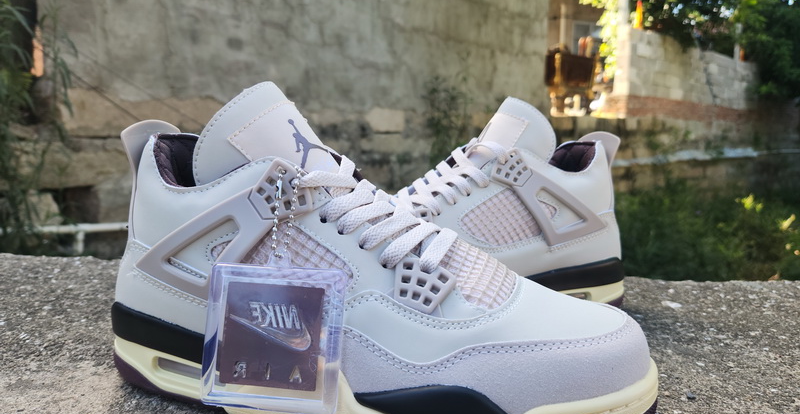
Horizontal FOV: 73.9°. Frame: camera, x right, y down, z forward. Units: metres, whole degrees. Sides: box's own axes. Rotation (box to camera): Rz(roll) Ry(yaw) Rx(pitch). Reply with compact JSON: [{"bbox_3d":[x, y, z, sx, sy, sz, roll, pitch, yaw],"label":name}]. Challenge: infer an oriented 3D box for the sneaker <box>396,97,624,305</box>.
[{"bbox_3d":[0.034,0.001,0.404,0.300,0.170,0.110,-1,10,-13],"label":"sneaker"}]

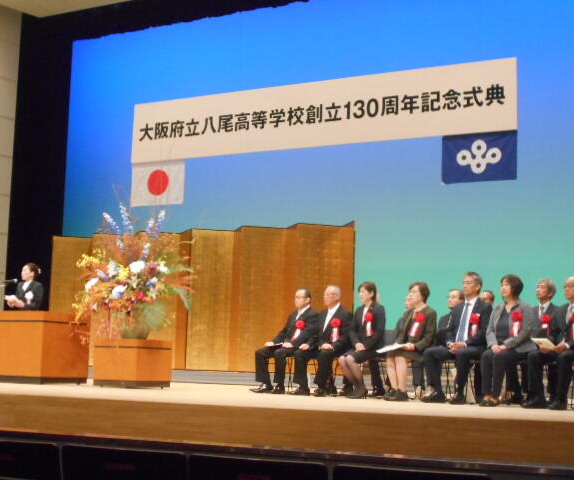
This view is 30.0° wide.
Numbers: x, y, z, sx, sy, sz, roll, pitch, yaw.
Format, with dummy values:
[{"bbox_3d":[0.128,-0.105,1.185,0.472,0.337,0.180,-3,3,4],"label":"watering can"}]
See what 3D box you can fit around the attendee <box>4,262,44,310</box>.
[{"bbox_3d":[-3.782,1.169,15.654,0.500,1.640,0.420,-3,-8,33],"label":"attendee"}]

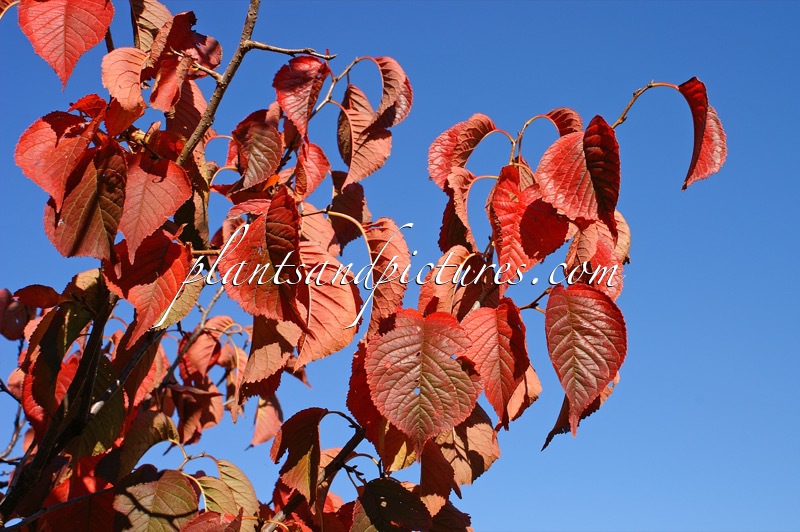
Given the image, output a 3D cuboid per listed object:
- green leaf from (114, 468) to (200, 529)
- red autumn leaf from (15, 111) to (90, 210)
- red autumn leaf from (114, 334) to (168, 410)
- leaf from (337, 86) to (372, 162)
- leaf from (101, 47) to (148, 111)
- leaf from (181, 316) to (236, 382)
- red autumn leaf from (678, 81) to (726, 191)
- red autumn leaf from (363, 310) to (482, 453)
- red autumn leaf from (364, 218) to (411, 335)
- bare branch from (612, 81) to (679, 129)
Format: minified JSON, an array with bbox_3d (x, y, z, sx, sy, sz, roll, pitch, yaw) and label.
[{"bbox_3d":[-0.199,0.192,0.950,0.063,0.049,0.035,0,-17,0],"label":"green leaf"},{"bbox_3d":[-0.262,-0.080,0.870,0.064,0.084,0.034,8,-13,20],"label":"red autumn leaf"},{"bbox_3d":[-0.242,0.100,1.080,0.046,0.067,0.030,4,-18,-14],"label":"red autumn leaf"},{"bbox_3d":[-0.041,-0.140,1.150,0.048,0.083,0.030,-5,-15,17],"label":"leaf"},{"bbox_3d":[-0.266,-0.181,1.120,0.046,0.060,0.026,14,-13,-23],"label":"leaf"},{"bbox_3d":[-0.211,0.092,1.270,0.060,0.077,0.038,-1,-12,6],"label":"leaf"},{"bbox_3d":[0.270,-0.117,1.030,0.040,0.100,0.040,-7,-15,41],"label":"red autumn leaf"},{"bbox_3d":[0.016,0.084,0.850,0.086,0.108,0.030,1,-16,0],"label":"red autumn leaf"},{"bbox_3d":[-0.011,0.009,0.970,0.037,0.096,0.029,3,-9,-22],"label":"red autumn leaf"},{"bbox_3d":[0.208,-0.137,0.980,0.053,0.041,0.012,0,-17,0],"label":"bare branch"}]

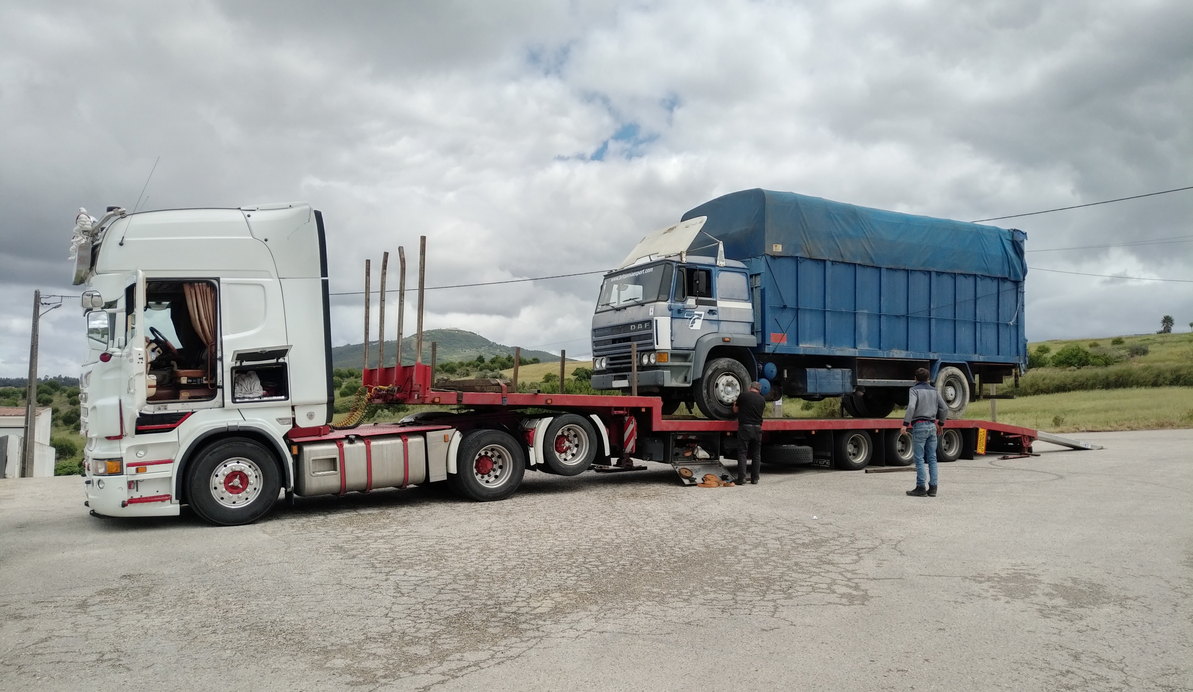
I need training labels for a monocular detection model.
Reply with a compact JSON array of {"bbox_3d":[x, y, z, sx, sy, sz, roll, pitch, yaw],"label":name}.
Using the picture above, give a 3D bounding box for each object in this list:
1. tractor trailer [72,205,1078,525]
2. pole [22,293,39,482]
[{"bbox_3d":[1.405,0.310,14.873,18.240,4.050,2.750,1,-4,-32],"label":"tractor trailer"},{"bbox_3d":[-20.455,1.486,30.000,0.400,7.100,0.400,-1,-3,0],"label":"pole"}]

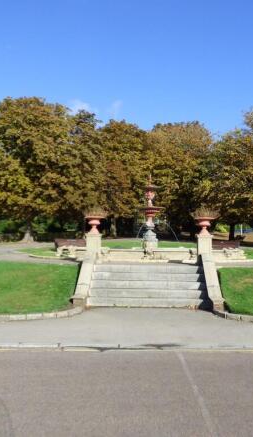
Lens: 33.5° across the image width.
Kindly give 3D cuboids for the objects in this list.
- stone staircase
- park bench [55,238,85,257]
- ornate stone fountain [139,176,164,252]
[{"bbox_3d":[0.592,1.655,10.609,2.920,0.830,1.820,0,-1,3],"label":"stone staircase"},{"bbox_3d":[-2.219,1.171,17.300,1.550,0.760,0.620,1,-2,-10],"label":"park bench"},{"bbox_3d":[0.956,-0.134,16.100,0.940,2.930,0.940,1,-1,0],"label":"ornate stone fountain"}]

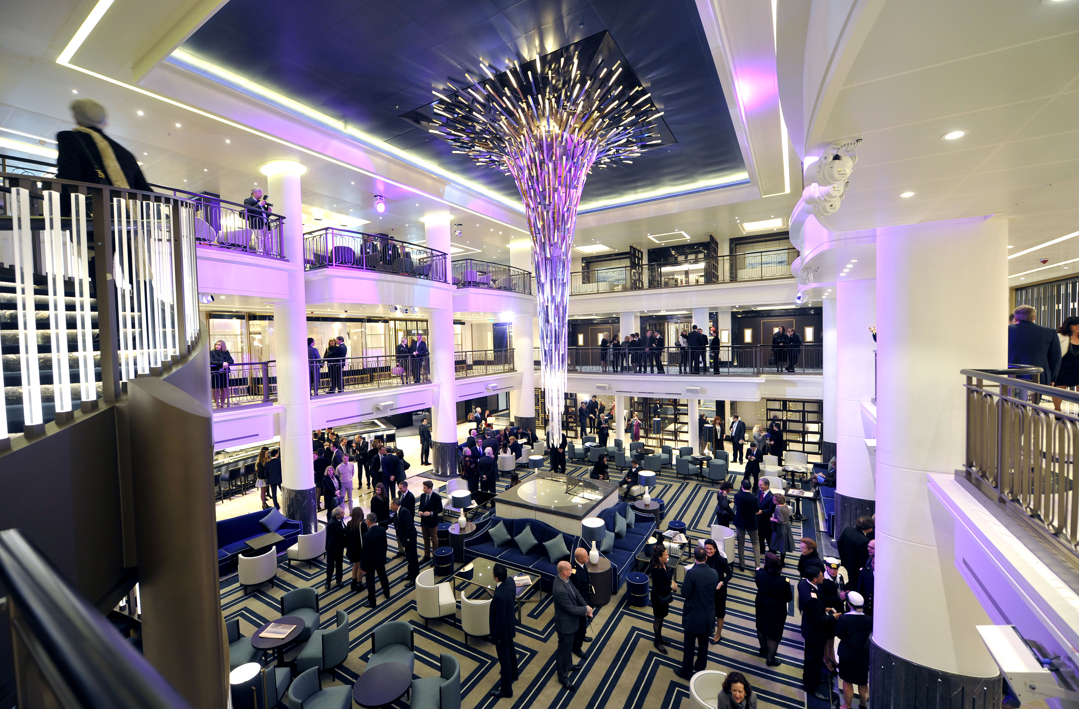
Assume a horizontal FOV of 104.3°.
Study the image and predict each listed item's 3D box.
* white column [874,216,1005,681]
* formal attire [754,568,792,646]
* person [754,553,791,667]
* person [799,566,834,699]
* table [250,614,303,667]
[{"bbox_3d":[4.646,0.991,5.038,1.310,4.870,1.310,0,2,32],"label":"white column"},{"bbox_3d":[3.528,3.761,6.338,0.550,1.130,0.420,0,3,44],"label":"formal attire"},{"bbox_3d":[3.565,3.822,6.411,0.360,1.660,0.520,-3,2,-40],"label":"person"},{"bbox_3d":[3.812,3.776,5.811,0.380,1.780,0.520,-1,2,22],"label":"person"},{"bbox_3d":[-3.961,4.529,6.405,0.690,0.620,0.690,0,2,32],"label":"table"}]

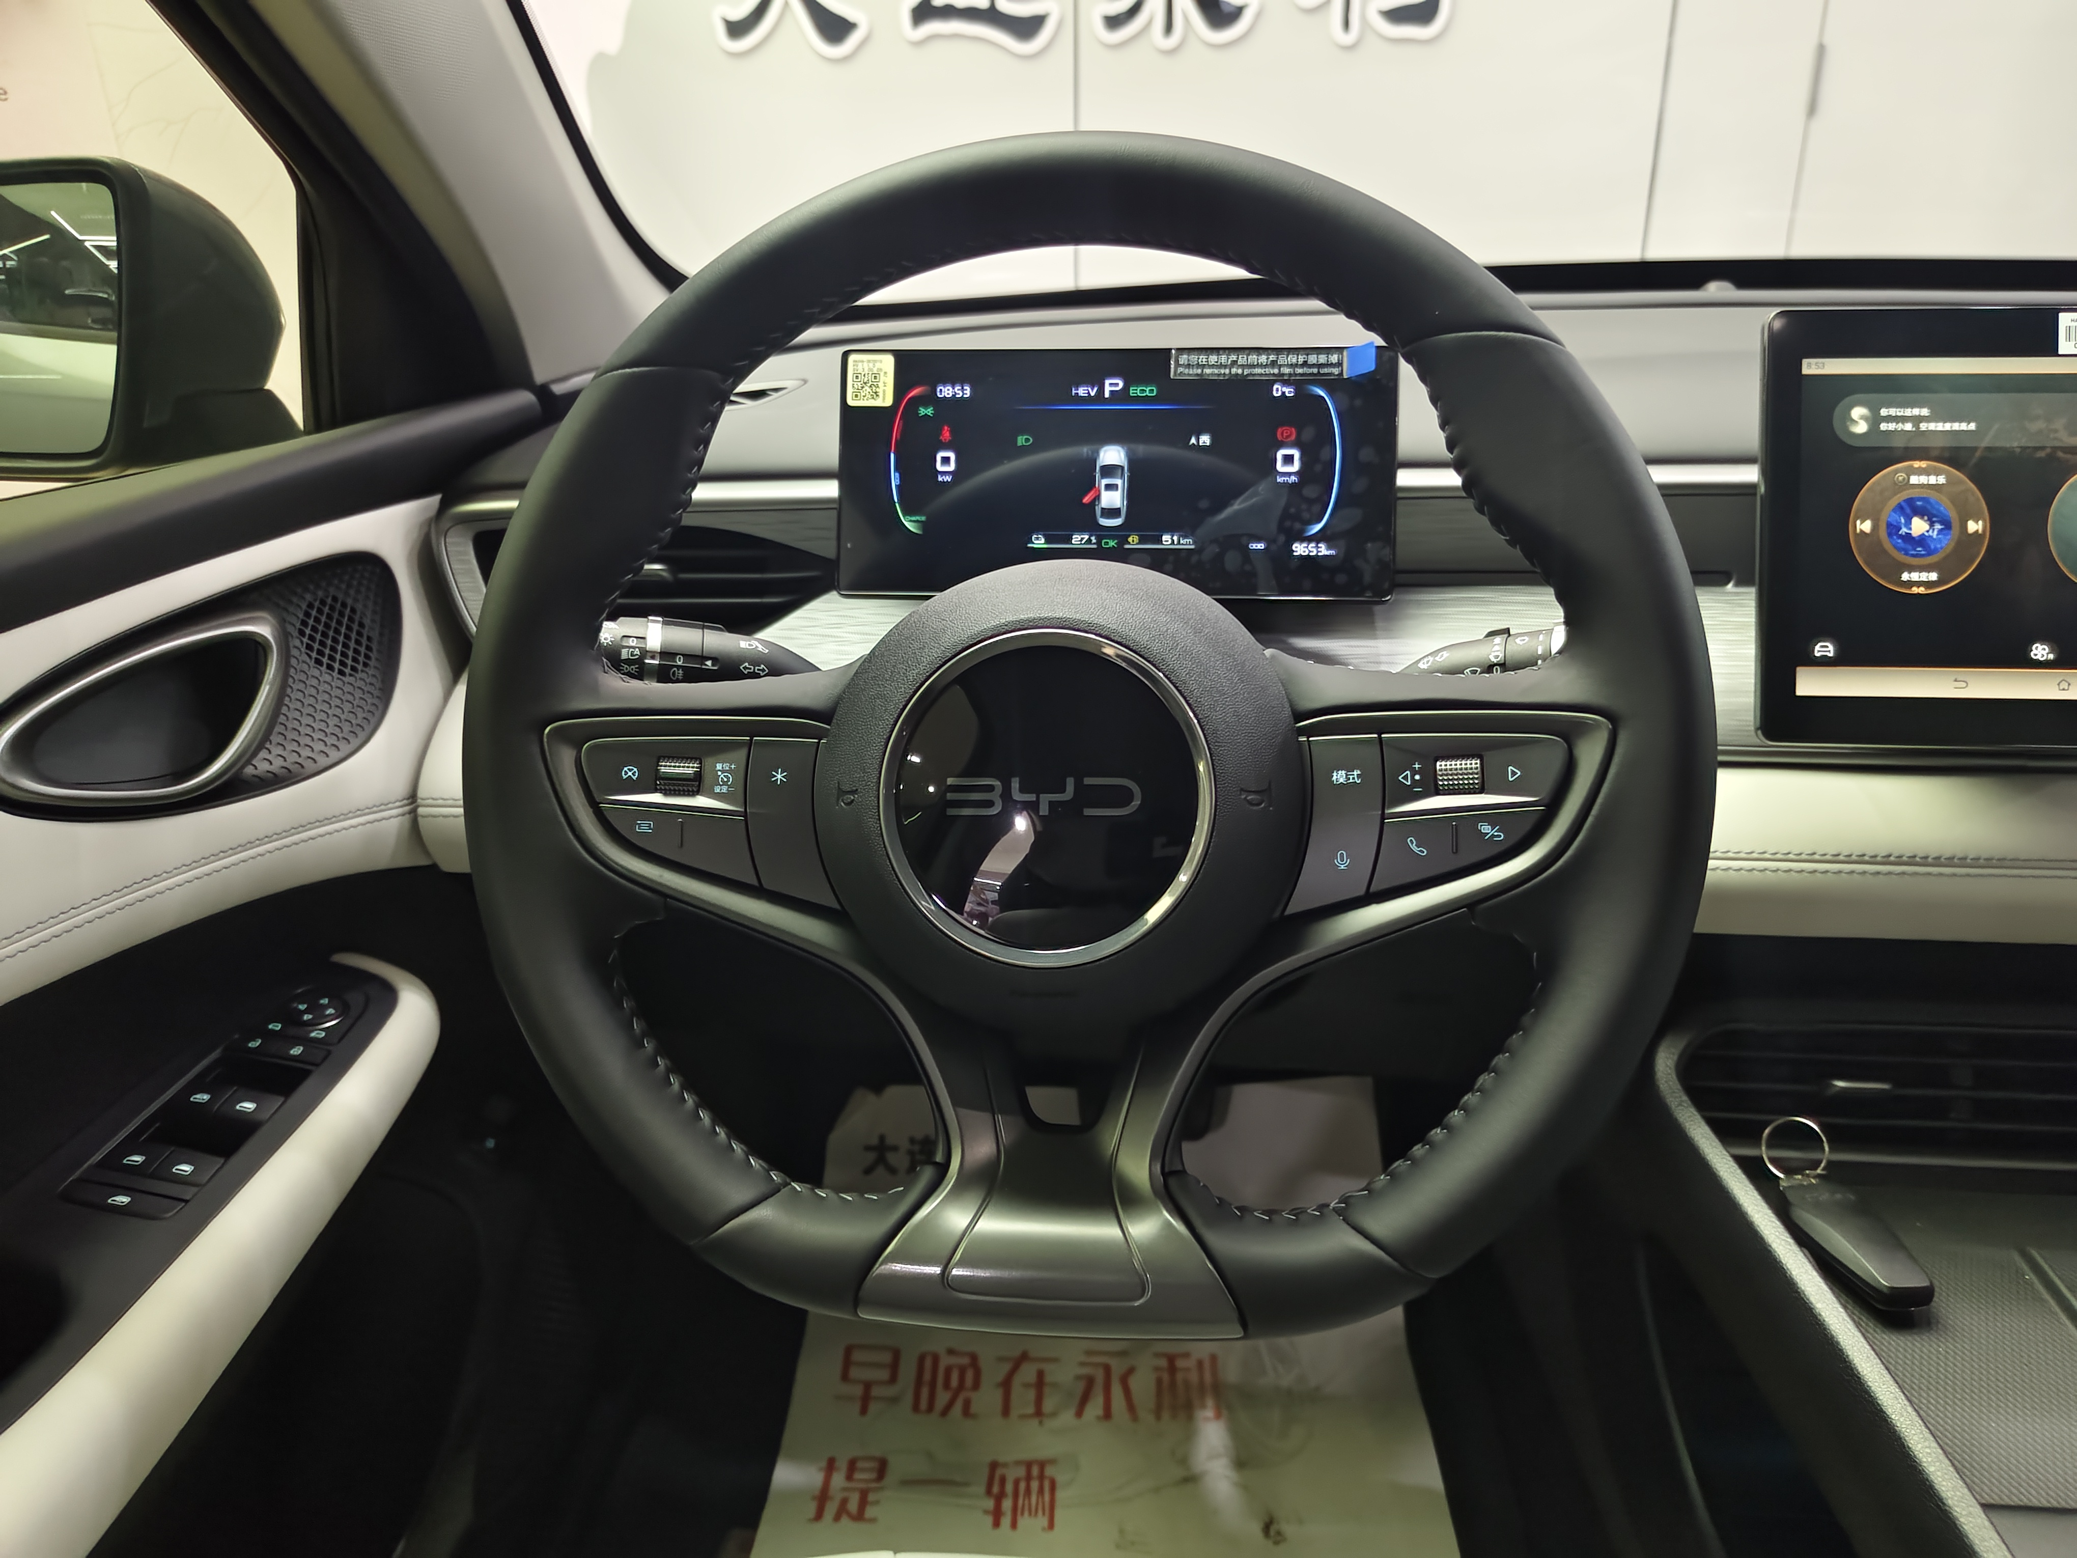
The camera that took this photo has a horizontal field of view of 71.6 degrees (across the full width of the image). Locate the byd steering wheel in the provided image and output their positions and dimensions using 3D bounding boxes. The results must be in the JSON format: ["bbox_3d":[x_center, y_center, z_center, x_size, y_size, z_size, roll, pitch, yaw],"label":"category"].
[{"bbox_3d":[0.008,-0.015,0.457,0.375,0.362,0.090,0,-3,8],"label":"byd steering wheel"}]

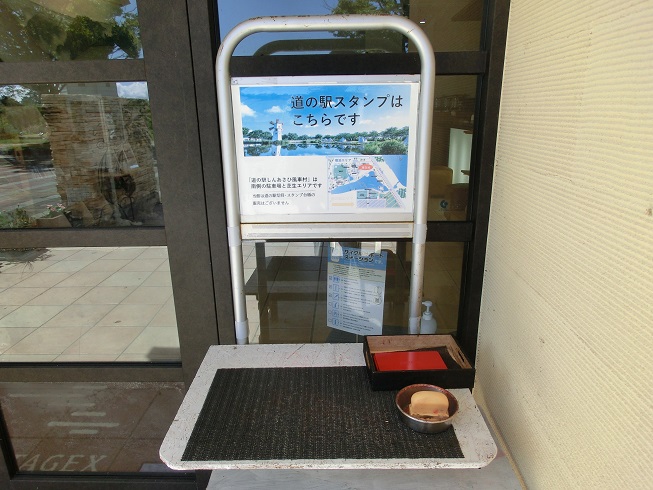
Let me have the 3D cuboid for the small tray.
[{"bbox_3d":[0.208,0.269,1.056,0.221,0.047,0.163,-1,16,-1],"label":"small tray"}]

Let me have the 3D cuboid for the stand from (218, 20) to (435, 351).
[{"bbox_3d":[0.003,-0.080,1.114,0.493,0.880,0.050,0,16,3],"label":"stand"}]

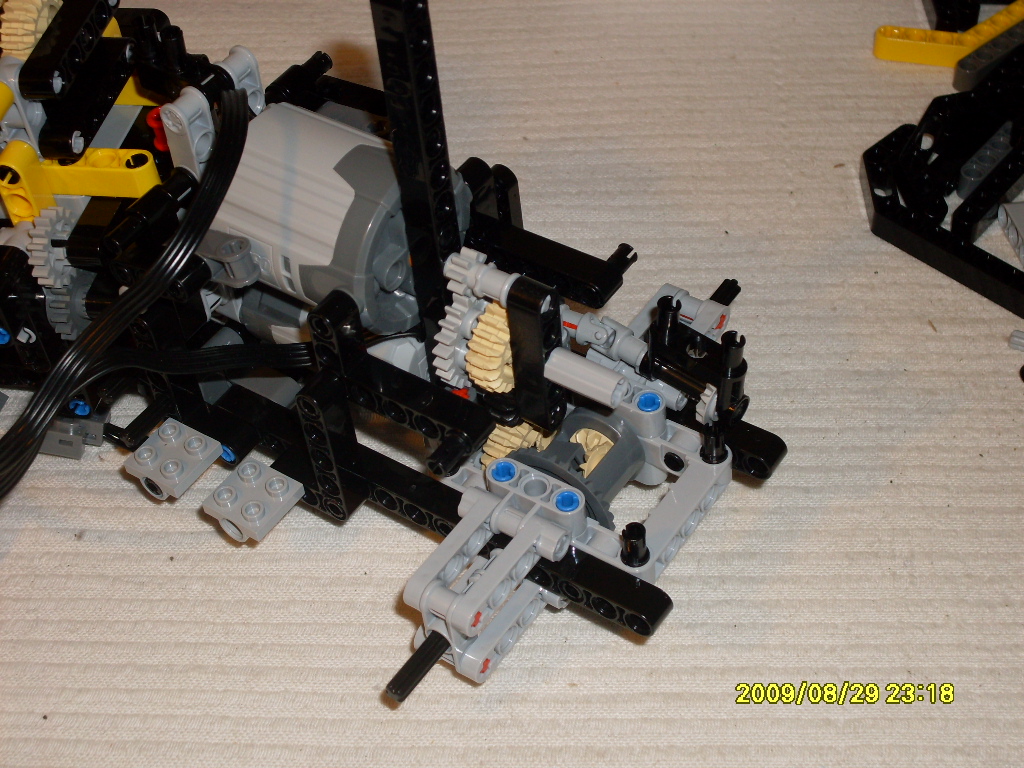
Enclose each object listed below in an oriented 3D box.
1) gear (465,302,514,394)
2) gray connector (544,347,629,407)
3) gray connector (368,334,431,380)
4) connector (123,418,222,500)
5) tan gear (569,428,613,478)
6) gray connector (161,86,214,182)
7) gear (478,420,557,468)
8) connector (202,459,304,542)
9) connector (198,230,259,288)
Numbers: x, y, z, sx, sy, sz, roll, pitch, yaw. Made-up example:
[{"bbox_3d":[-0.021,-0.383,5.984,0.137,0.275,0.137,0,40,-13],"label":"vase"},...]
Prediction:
[{"bbox_3d":[0.000,-0.008,0.437,0.008,0.022,0.022,24,53,28],"label":"gear"},{"bbox_3d":[0.015,-0.001,0.428,0.016,0.007,0.007,24,53,28],"label":"gray connector"},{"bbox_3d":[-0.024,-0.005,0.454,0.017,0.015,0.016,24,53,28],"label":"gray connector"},{"bbox_3d":[-0.075,0.018,0.466,0.016,0.009,0.016,24,53,28],"label":"connector"},{"bbox_3d":[0.018,0.016,0.456,0.013,0.013,0.007,24,55,26],"label":"tan gear"},{"bbox_3d":[-0.067,-0.052,0.445,0.008,0.023,0.008,24,53,28],"label":"gray connector"},{"bbox_3d":[0.003,0.014,0.460,0.008,0.022,0.022,24,53,28],"label":"gear"},{"bbox_3d":[-0.055,0.026,0.455,0.016,0.009,0.016,24,53,28],"label":"connector"},{"bbox_3d":[-0.063,-0.027,0.439,0.024,0.008,0.008,14,48,39],"label":"connector"}]

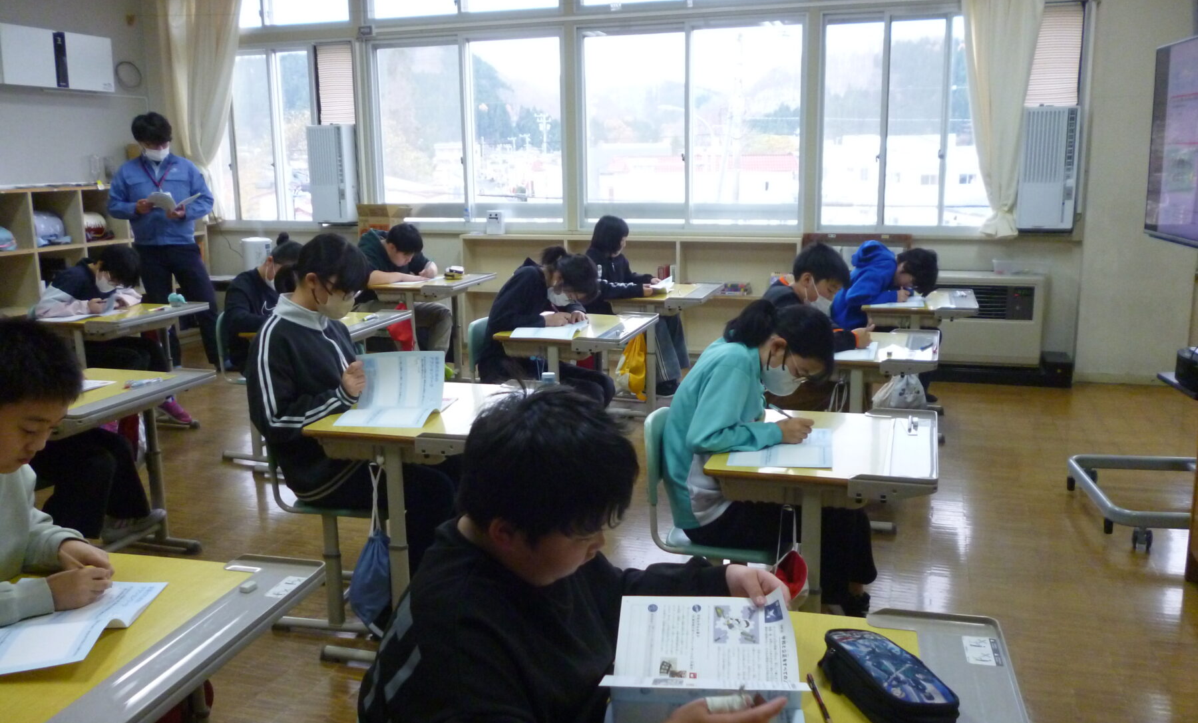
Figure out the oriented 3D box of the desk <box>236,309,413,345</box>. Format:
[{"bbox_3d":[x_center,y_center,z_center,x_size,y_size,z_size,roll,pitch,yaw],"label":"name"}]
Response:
[{"bbox_3d":[-1.286,0.132,4.679,0.565,0.666,0.660,2,12,13],"label":"desk"}]

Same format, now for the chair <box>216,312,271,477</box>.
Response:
[{"bbox_3d":[-1.602,0.101,4.750,0.430,0.710,0.380,2,12,13],"label":"chair"}]

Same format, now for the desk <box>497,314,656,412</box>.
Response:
[{"bbox_3d":[-0.071,0.181,4.191,0.530,0.680,0.645,2,12,17],"label":"desk"}]

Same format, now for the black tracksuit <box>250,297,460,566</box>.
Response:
[{"bbox_3d":[-0.684,0.231,2.921,0.580,0.900,0.430,2,12,16],"label":"black tracksuit"}]

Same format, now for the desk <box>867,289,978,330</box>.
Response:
[{"bbox_3d":[1.650,0.005,5.042,0.540,0.689,0.630,3,13,18],"label":"desk"}]

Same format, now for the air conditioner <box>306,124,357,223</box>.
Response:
[{"bbox_3d":[-2.068,-1.448,7.518,0.335,0.750,0.230,3,13,18],"label":"air conditioner"}]

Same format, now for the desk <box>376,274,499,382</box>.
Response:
[{"bbox_3d":[-1.020,-0.170,6.107,0.565,0.691,0.660,3,12,17],"label":"desk"}]

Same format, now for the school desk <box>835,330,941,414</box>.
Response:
[{"bbox_3d":[1.051,0.250,3.906,0.565,0.663,0.660,3,12,19],"label":"school desk"}]

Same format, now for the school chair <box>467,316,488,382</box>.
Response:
[{"bbox_3d":[-0.368,0.141,4.447,0.430,0.710,0.380,3,12,17],"label":"school chair"}]

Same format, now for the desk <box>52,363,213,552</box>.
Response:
[{"bbox_3d":[-1.739,0.414,3.318,0.565,0.661,0.660,3,12,17],"label":"desk"}]

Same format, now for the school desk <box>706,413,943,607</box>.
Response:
[{"bbox_3d":[0.623,0.514,2.689,0.565,0.635,0.660,3,12,18],"label":"school desk"}]

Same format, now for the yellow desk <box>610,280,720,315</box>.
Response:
[{"bbox_3d":[0.379,-0.069,5.479,0.540,0.684,0.630,3,13,17],"label":"yellow desk"}]

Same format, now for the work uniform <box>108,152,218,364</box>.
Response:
[{"bbox_3d":[-2.898,-0.698,6.650,0.660,1.440,0.400,-6,13,-23],"label":"work uniform"}]

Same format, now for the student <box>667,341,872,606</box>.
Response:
[{"bbox_3d":[0.429,0.317,2.433,0.559,0.945,0.437,3,11,17],"label":"student"}]

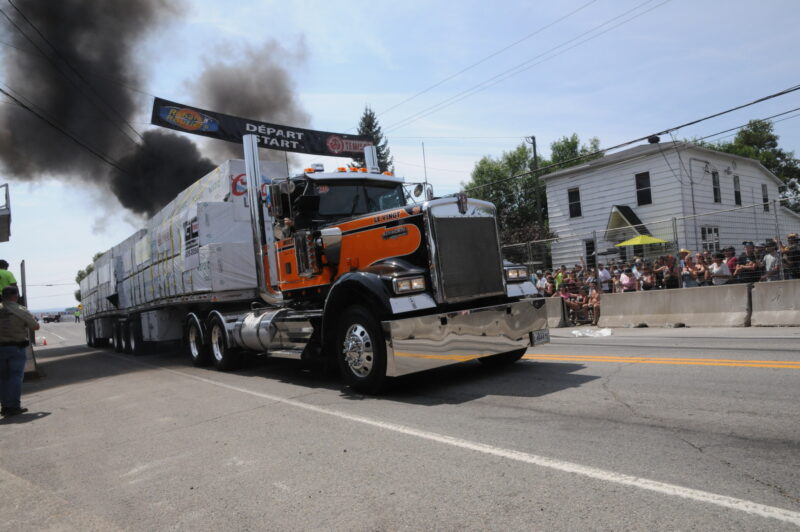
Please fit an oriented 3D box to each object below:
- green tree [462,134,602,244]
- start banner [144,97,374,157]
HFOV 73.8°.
[{"bbox_3d":[9.154,-3.265,36.490,9.790,11.140,8.500,-4,-3,14],"label":"green tree"},{"bbox_3d":[-3.773,-4.078,16.381,7.140,1.020,0.080,-1,-4,-36],"label":"start banner"}]

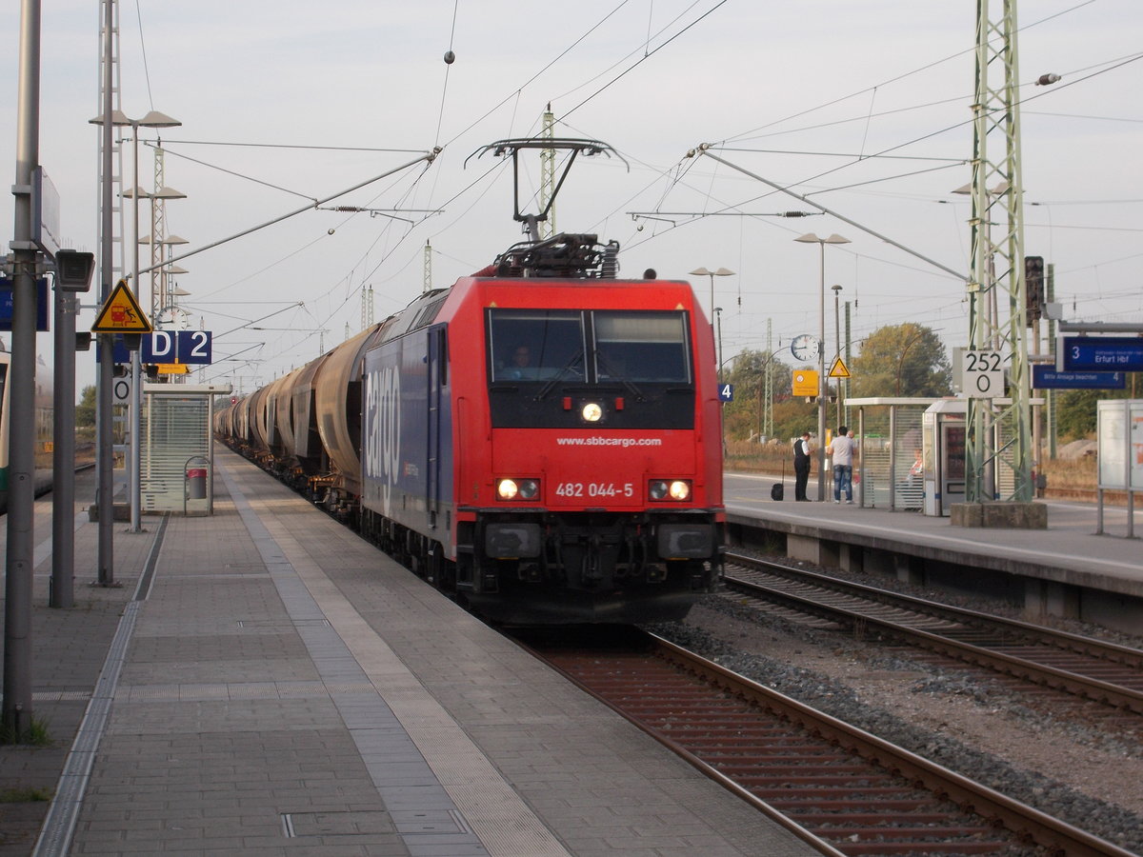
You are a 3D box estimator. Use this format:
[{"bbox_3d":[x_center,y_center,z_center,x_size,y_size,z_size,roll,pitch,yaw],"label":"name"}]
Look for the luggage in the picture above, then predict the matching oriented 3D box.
[{"bbox_3d":[4.970,1.248,68.300,0.320,0.980,0.360,0,0,4],"label":"luggage"}]

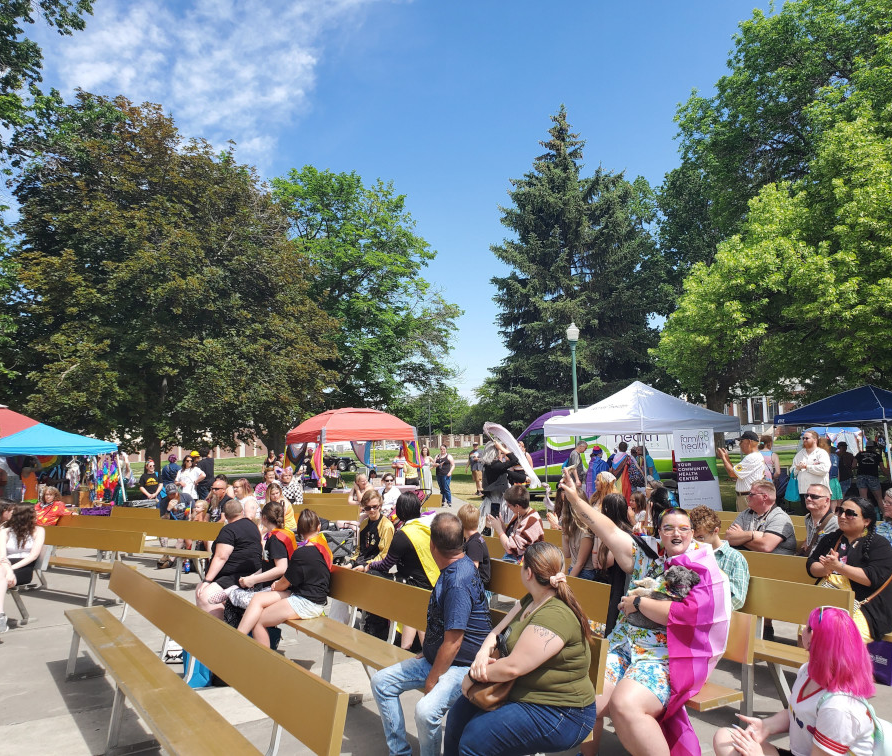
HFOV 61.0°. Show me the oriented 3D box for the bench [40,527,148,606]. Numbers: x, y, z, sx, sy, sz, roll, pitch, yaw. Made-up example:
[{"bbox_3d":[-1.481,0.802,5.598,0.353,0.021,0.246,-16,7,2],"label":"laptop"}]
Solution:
[{"bbox_3d":[-5.152,2.256,9.417,4.100,0.785,0.500,-5,-6,33],"label":"bench"}]

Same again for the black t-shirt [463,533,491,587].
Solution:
[{"bbox_3d":[0.215,1.320,5.520,0.220,0.430,0.360,-4,-6,24],"label":"black t-shirt"}]

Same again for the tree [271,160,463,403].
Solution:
[{"bbox_3d":[-4.472,-2.566,37.000,11.000,15.500,10.500,-1,-5,0],"label":"tree"}]

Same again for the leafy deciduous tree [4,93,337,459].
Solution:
[{"bbox_3d":[-13.463,-4.207,36.998,15.200,19.000,15.200,-2,-5,0],"label":"leafy deciduous tree"}]

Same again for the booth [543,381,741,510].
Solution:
[{"bbox_3d":[4.407,1.587,17.131,3.050,3.030,3.050,2,-6,-32],"label":"booth"}]

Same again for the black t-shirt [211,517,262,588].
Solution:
[{"bbox_3d":[-1.859,1.549,6.720,0.380,0.660,0.520,-2,-5,6],"label":"black t-shirt"}]

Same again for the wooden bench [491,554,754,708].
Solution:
[{"bbox_3d":[0.300,1.849,5.879,0.460,0.820,4.800,0,-6,-29],"label":"wooden bench"}]

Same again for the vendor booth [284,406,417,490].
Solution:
[{"bbox_3d":[-2.392,2.151,19.194,2.950,2.780,2.950,1,-6,-32],"label":"vendor booth"}]

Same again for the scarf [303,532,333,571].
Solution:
[{"bbox_3d":[-1.023,1.370,5.980,0.220,0.310,0.330,1,-5,-22],"label":"scarf"}]

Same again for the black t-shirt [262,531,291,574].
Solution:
[{"bbox_3d":[-1.480,1.594,6.650,0.260,0.480,0.400,1,-5,-22],"label":"black t-shirt"}]

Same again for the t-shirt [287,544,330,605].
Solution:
[{"bbox_3d":[-1.093,1.562,6.020,0.280,0.480,0.390,-4,-5,14],"label":"t-shirt"}]

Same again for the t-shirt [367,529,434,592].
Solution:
[{"bbox_3d":[-0.348,1.482,6.200,0.460,0.540,0.460,-1,-5,-3],"label":"t-shirt"}]

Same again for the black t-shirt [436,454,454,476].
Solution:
[{"bbox_3d":[-0.033,2.392,20.700,0.450,0.620,0.300,-4,-6,27],"label":"black t-shirt"}]

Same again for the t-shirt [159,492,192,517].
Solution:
[{"bbox_3d":[-4.270,2.076,11.950,0.500,0.520,0.320,-4,-6,27],"label":"t-shirt"}]

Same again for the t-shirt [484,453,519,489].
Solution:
[{"bbox_3d":[1.012,1.686,13.800,0.500,0.620,0.360,-5,-6,30],"label":"t-shirt"}]

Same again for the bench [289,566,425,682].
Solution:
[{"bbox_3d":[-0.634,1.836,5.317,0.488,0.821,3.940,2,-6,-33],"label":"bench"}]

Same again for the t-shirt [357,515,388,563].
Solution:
[{"bbox_3d":[-0.748,1.610,7.500,0.380,0.520,0.240,-5,-6,30],"label":"t-shirt"}]

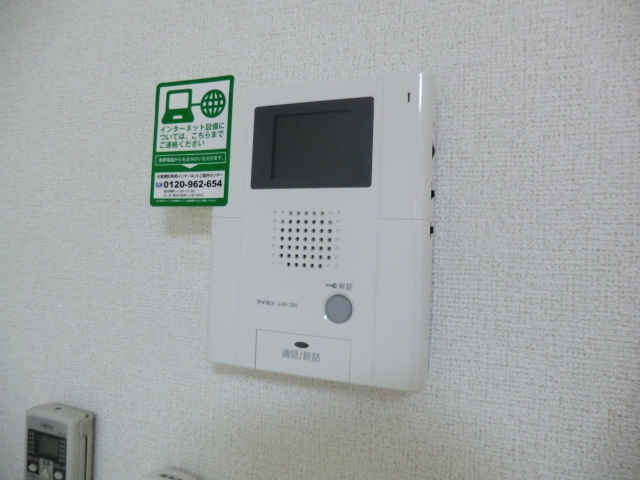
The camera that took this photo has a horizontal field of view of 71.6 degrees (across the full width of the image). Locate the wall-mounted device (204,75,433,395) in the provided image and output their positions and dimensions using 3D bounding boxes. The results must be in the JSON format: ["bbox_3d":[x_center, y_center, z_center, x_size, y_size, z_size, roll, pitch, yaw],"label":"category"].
[{"bbox_3d":[-0.005,-0.008,0.337,0.174,0.213,0.033,2,0,20],"label":"wall-mounted device"}]

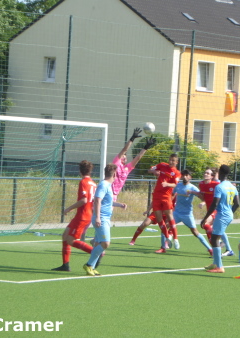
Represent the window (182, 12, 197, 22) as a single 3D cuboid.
[{"bbox_3d":[3.368,-7.438,90.627,0.750,0.120,0.580,42,22,29],"label":"window"}]

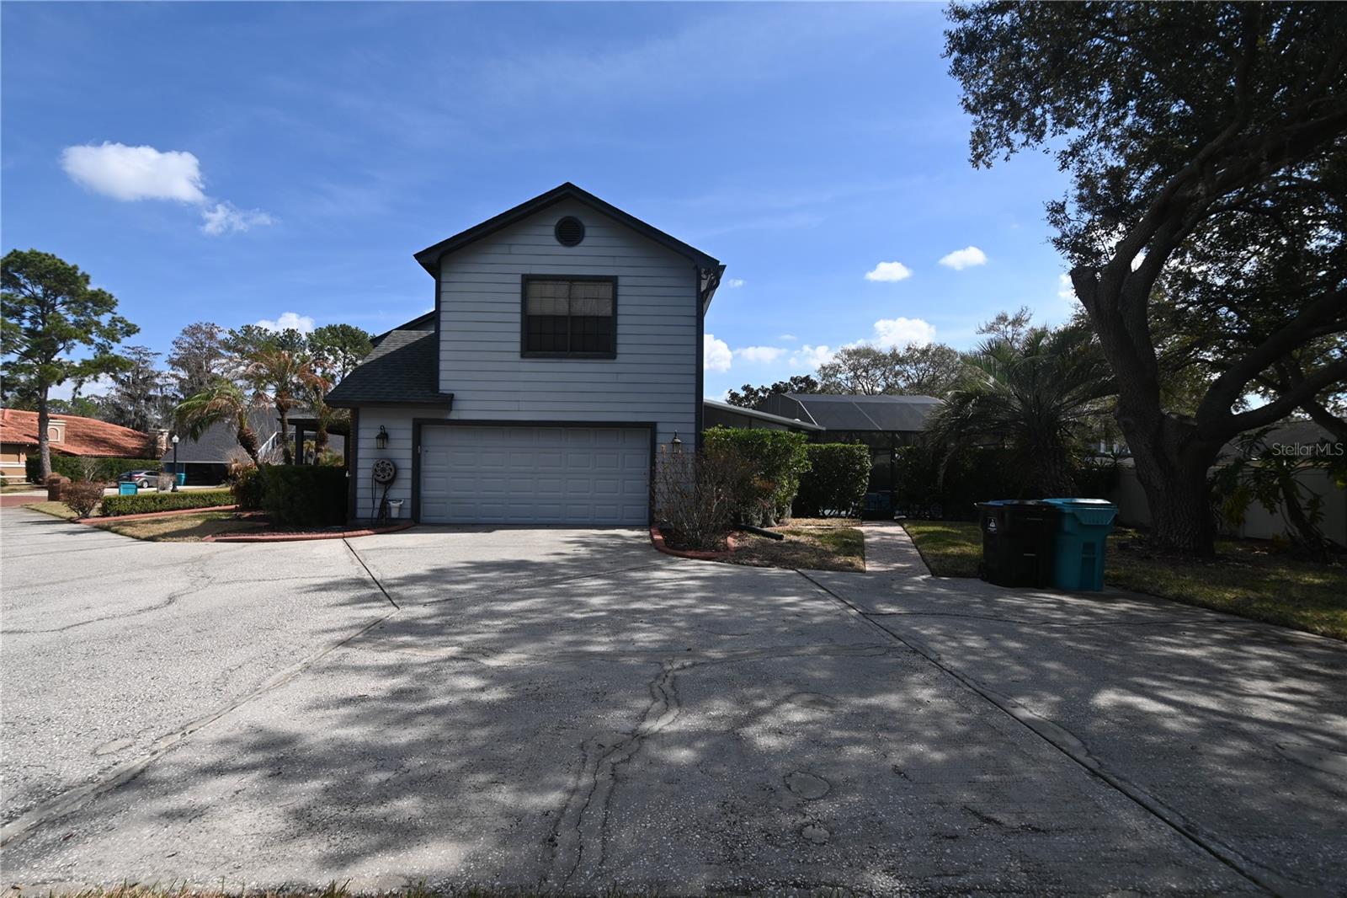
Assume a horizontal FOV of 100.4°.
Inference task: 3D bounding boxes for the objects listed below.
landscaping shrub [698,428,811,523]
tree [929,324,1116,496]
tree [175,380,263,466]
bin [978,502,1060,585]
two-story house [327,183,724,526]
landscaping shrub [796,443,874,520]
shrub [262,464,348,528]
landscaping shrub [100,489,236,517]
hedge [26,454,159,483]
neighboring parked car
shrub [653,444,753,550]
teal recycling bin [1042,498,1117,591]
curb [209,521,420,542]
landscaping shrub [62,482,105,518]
[{"bbox_3d":[1.930,0.630,13.000,2.350,2.250,1.700,1,-2,2],"label":"landscaping shrub"},{"bbox_3d":[8.400,-0.480,13.000,4.100,4.700,4.100,1,-2,2],"label":"tree"},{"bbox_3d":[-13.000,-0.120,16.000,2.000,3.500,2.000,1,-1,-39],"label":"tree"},{"bbox_3d":[4.430,1.185,7.300,0.670,1.060,0.820,1,-1,2],"label":"bin"},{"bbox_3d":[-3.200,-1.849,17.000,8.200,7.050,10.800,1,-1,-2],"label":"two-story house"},{"bbox_3d":[4.250,0.870,15.100,2.100,2.000,1.500,1,-2,2],"label":"landscaping shrub"},{"bbox_3d":[-7.600,0.928,11.800,1.500,1.220,1.100,1,-1,-2],"label":"shrub"},{"bbox_3d":[-13.750,1.441,15.400,0.650,0.500,2.700,0,-1,27],"label":"landscaping shrub"},{"bbox_3d":[-52.600,1.938,51.000,9.200,2.500,1.500,1,-1,-16],"label":"hedge"},{"bbox_3d":[-45.000,2.547,48.000,1.820,1.450,4.600,1,-1,-12],"label":"neighboring parked car"},{"bbox_3d":[0.520,0.810,9.800,1.700,1.800,1.600,1,-2,2],"label":"shrub"},{"bbox_3d":[4.870,1.170,6.970,0.660,1.090,0.830,1,-2,-11],"label":"teal recycling bin"},{"bbox_3d":[-6.600,1.524,10.600,2.400,0.130,2.500,1,-1,-2],"label":"curb"},{"bbox_3d":[-17.100,1.460,16.300,1.050,1.100,1.050,1,-2,2],"label":"landscaping shrub"}]

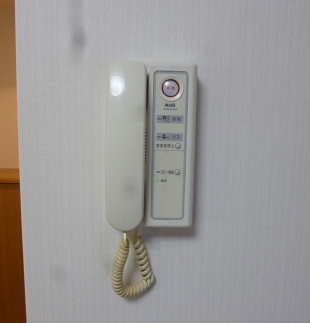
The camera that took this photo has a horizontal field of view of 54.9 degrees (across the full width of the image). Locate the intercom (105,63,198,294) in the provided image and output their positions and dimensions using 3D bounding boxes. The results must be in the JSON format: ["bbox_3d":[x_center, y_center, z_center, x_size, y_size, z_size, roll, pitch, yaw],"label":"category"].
[{"bbox_3d":[-0.006,0.035,0.385,0.114,0.313,0.062,1,6,-1],"label":"intercom"}]

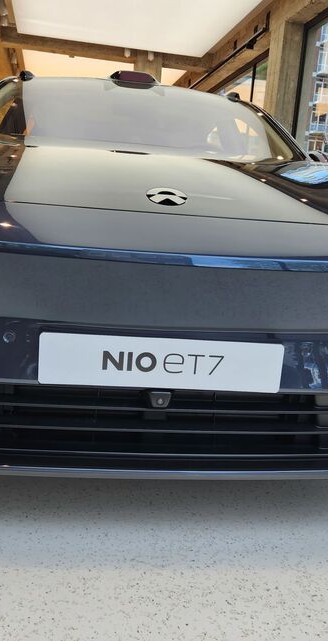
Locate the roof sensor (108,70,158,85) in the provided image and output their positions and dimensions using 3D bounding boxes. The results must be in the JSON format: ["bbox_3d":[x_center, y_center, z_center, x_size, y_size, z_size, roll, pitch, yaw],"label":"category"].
[{"bbox_3d":[-0.168,-1.351,3.156,0.265,0.070,0.200,3,10,-6],"label":"roof sensor"}]

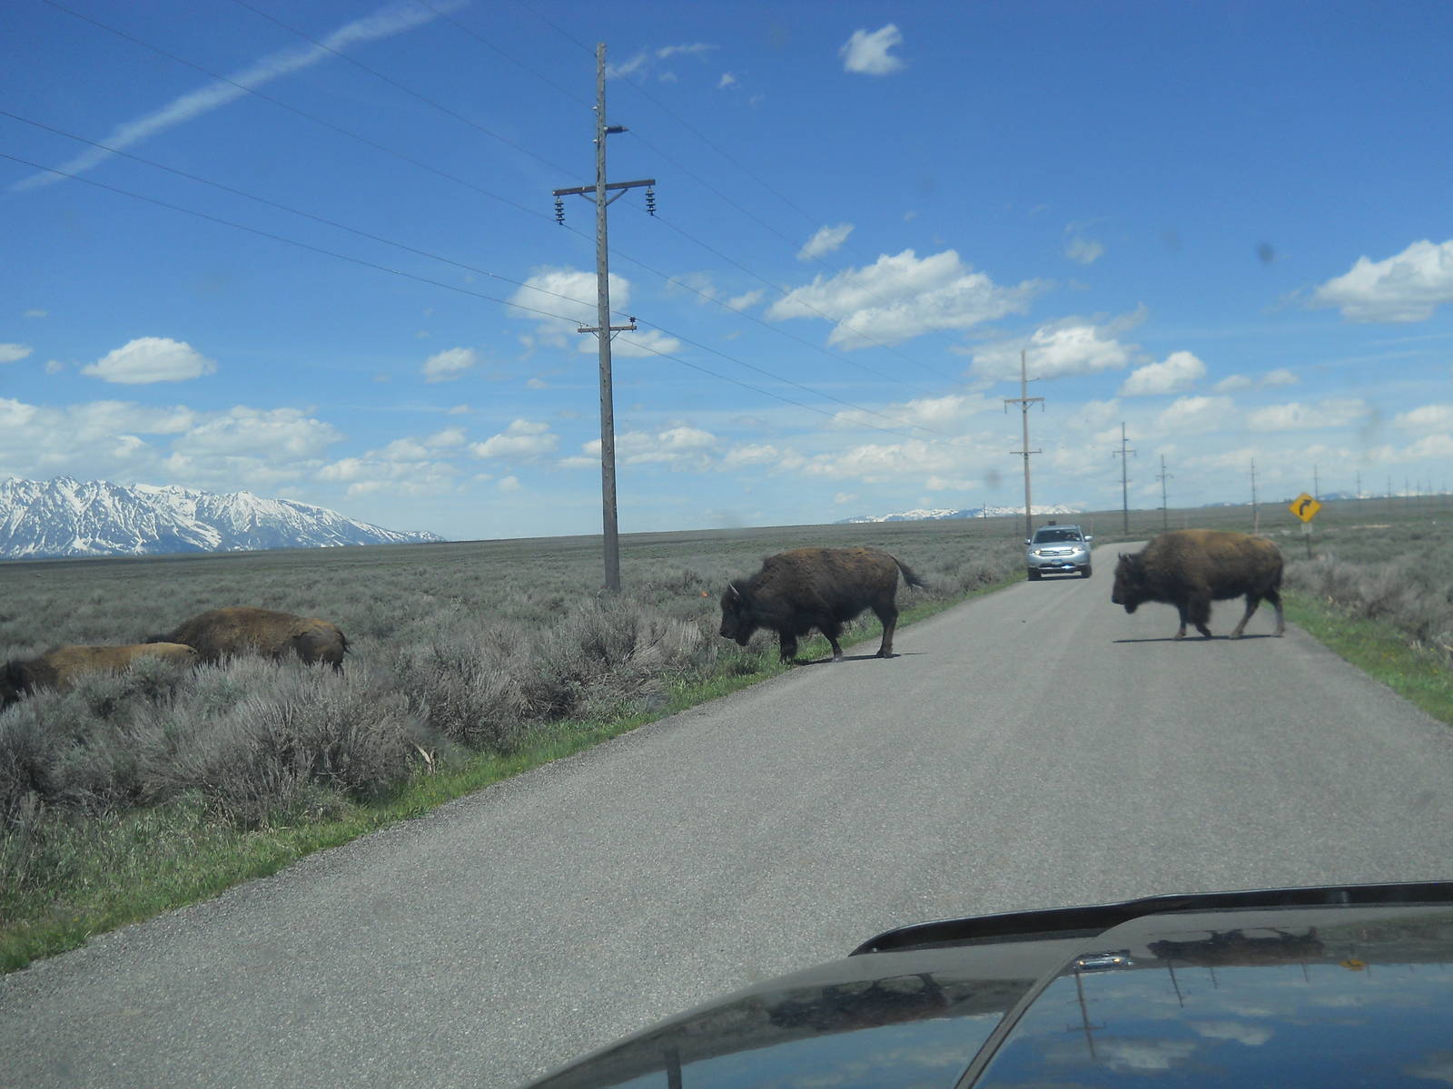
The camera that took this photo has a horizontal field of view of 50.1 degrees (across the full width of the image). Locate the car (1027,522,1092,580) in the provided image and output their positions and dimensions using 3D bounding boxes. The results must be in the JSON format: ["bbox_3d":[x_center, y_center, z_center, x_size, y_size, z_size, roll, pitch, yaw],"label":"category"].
[{"bbox_3d":[10.750,0.210,49.900,1.920,1.750,4.790,-2,0,15],"label":"car"}]

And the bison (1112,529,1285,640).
[{"bbox_3d":[6.575,0.553,21.600,2.330,1.510,0.800,-2,0,5],"label":"bison"}]

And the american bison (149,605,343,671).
[{"bbox_3d":[-5.520,1.290,18.000,2.250,1.150,0.820,-2,0,5],"label":"american bison"}]

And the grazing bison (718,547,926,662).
[{"bbox_3d":[1.206,0.775,20.000,2.450,1.430,0.780,-2,0,-17],"label":"grazing bison"}]

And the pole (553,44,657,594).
[{"bbox_3d":[-3.347,-6.201,43.400,3.070,15.600,0.400,-1,0,19],"label":"pole"}]

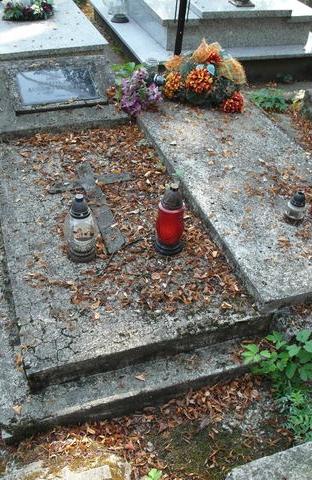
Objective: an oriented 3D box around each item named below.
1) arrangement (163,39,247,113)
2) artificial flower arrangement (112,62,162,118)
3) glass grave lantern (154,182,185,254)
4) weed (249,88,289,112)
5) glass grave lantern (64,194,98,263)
[{"bbox_3d":[0.283,-1.011,2.719,0.504,0.342,0.336,-10,44,-16],"label":"arrangement"},{"bbox_3d":[-0.108,-0.890,2.614,0.300,0.264,0.216,-10,44,-16],"label":"artificial flower arrangement"},{"bbox_3d":[0.059,-0.076,1.750,0.112,0.310,0.112,3,42,-2],"label":"glass grave lantern"},{"bbox_3d":[0.741,-0.951,2.969,0.264,0.120,0.216,-10,44,-16],"label":"weed"},{"bbox_3d":[-0.284,-0.042,1.695,0.122,0.290,0.122,-10,44,-16],"label":"glass grave lantern"}]

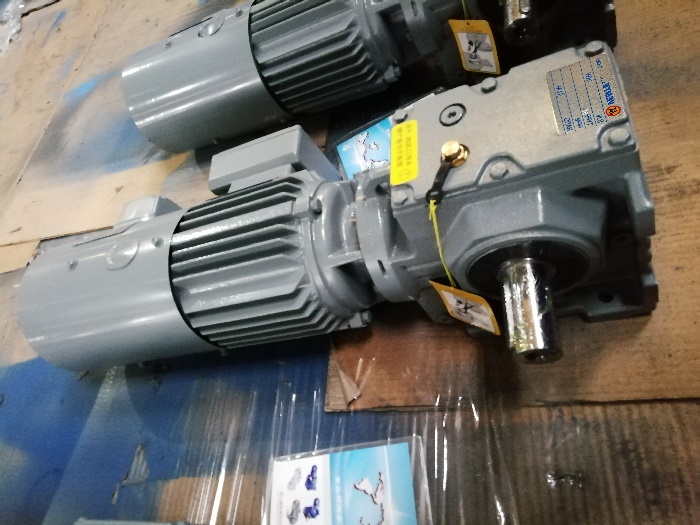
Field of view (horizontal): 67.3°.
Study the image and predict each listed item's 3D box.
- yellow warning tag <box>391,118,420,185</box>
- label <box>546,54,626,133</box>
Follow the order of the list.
[{"bbox_3d":[0.052,-0.106,0.503,0.028,0.002,0.075,-13,55,25],"label":"yellow warning tag"},{"bbox_3d":[0.195,-0.140,0.437,0.050,0.002,0.077,-13,55,25],"label":"label"}]

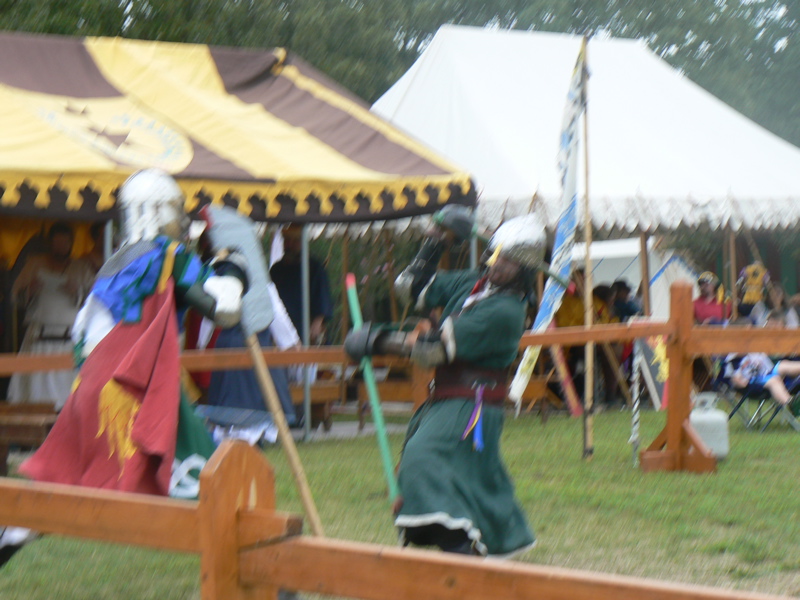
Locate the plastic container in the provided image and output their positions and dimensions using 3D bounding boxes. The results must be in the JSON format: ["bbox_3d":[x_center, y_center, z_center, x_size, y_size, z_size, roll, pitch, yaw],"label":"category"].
[{"bbox_3d":[2.112,0.869,17.300,0.310,0.460,0.310,0,3,0],"label":"plastic container"}]

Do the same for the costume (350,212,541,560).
[{"bbox_3d":[0.190,0.461,11.000,0.800,1.740,0.680,-1,3,-30],"label":"costume"}]

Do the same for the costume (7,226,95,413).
[{"bbox_3d":[-2.386,0.281,17.500,0.660,1.620,0.480,0,3,-7],"label":"costume"}]

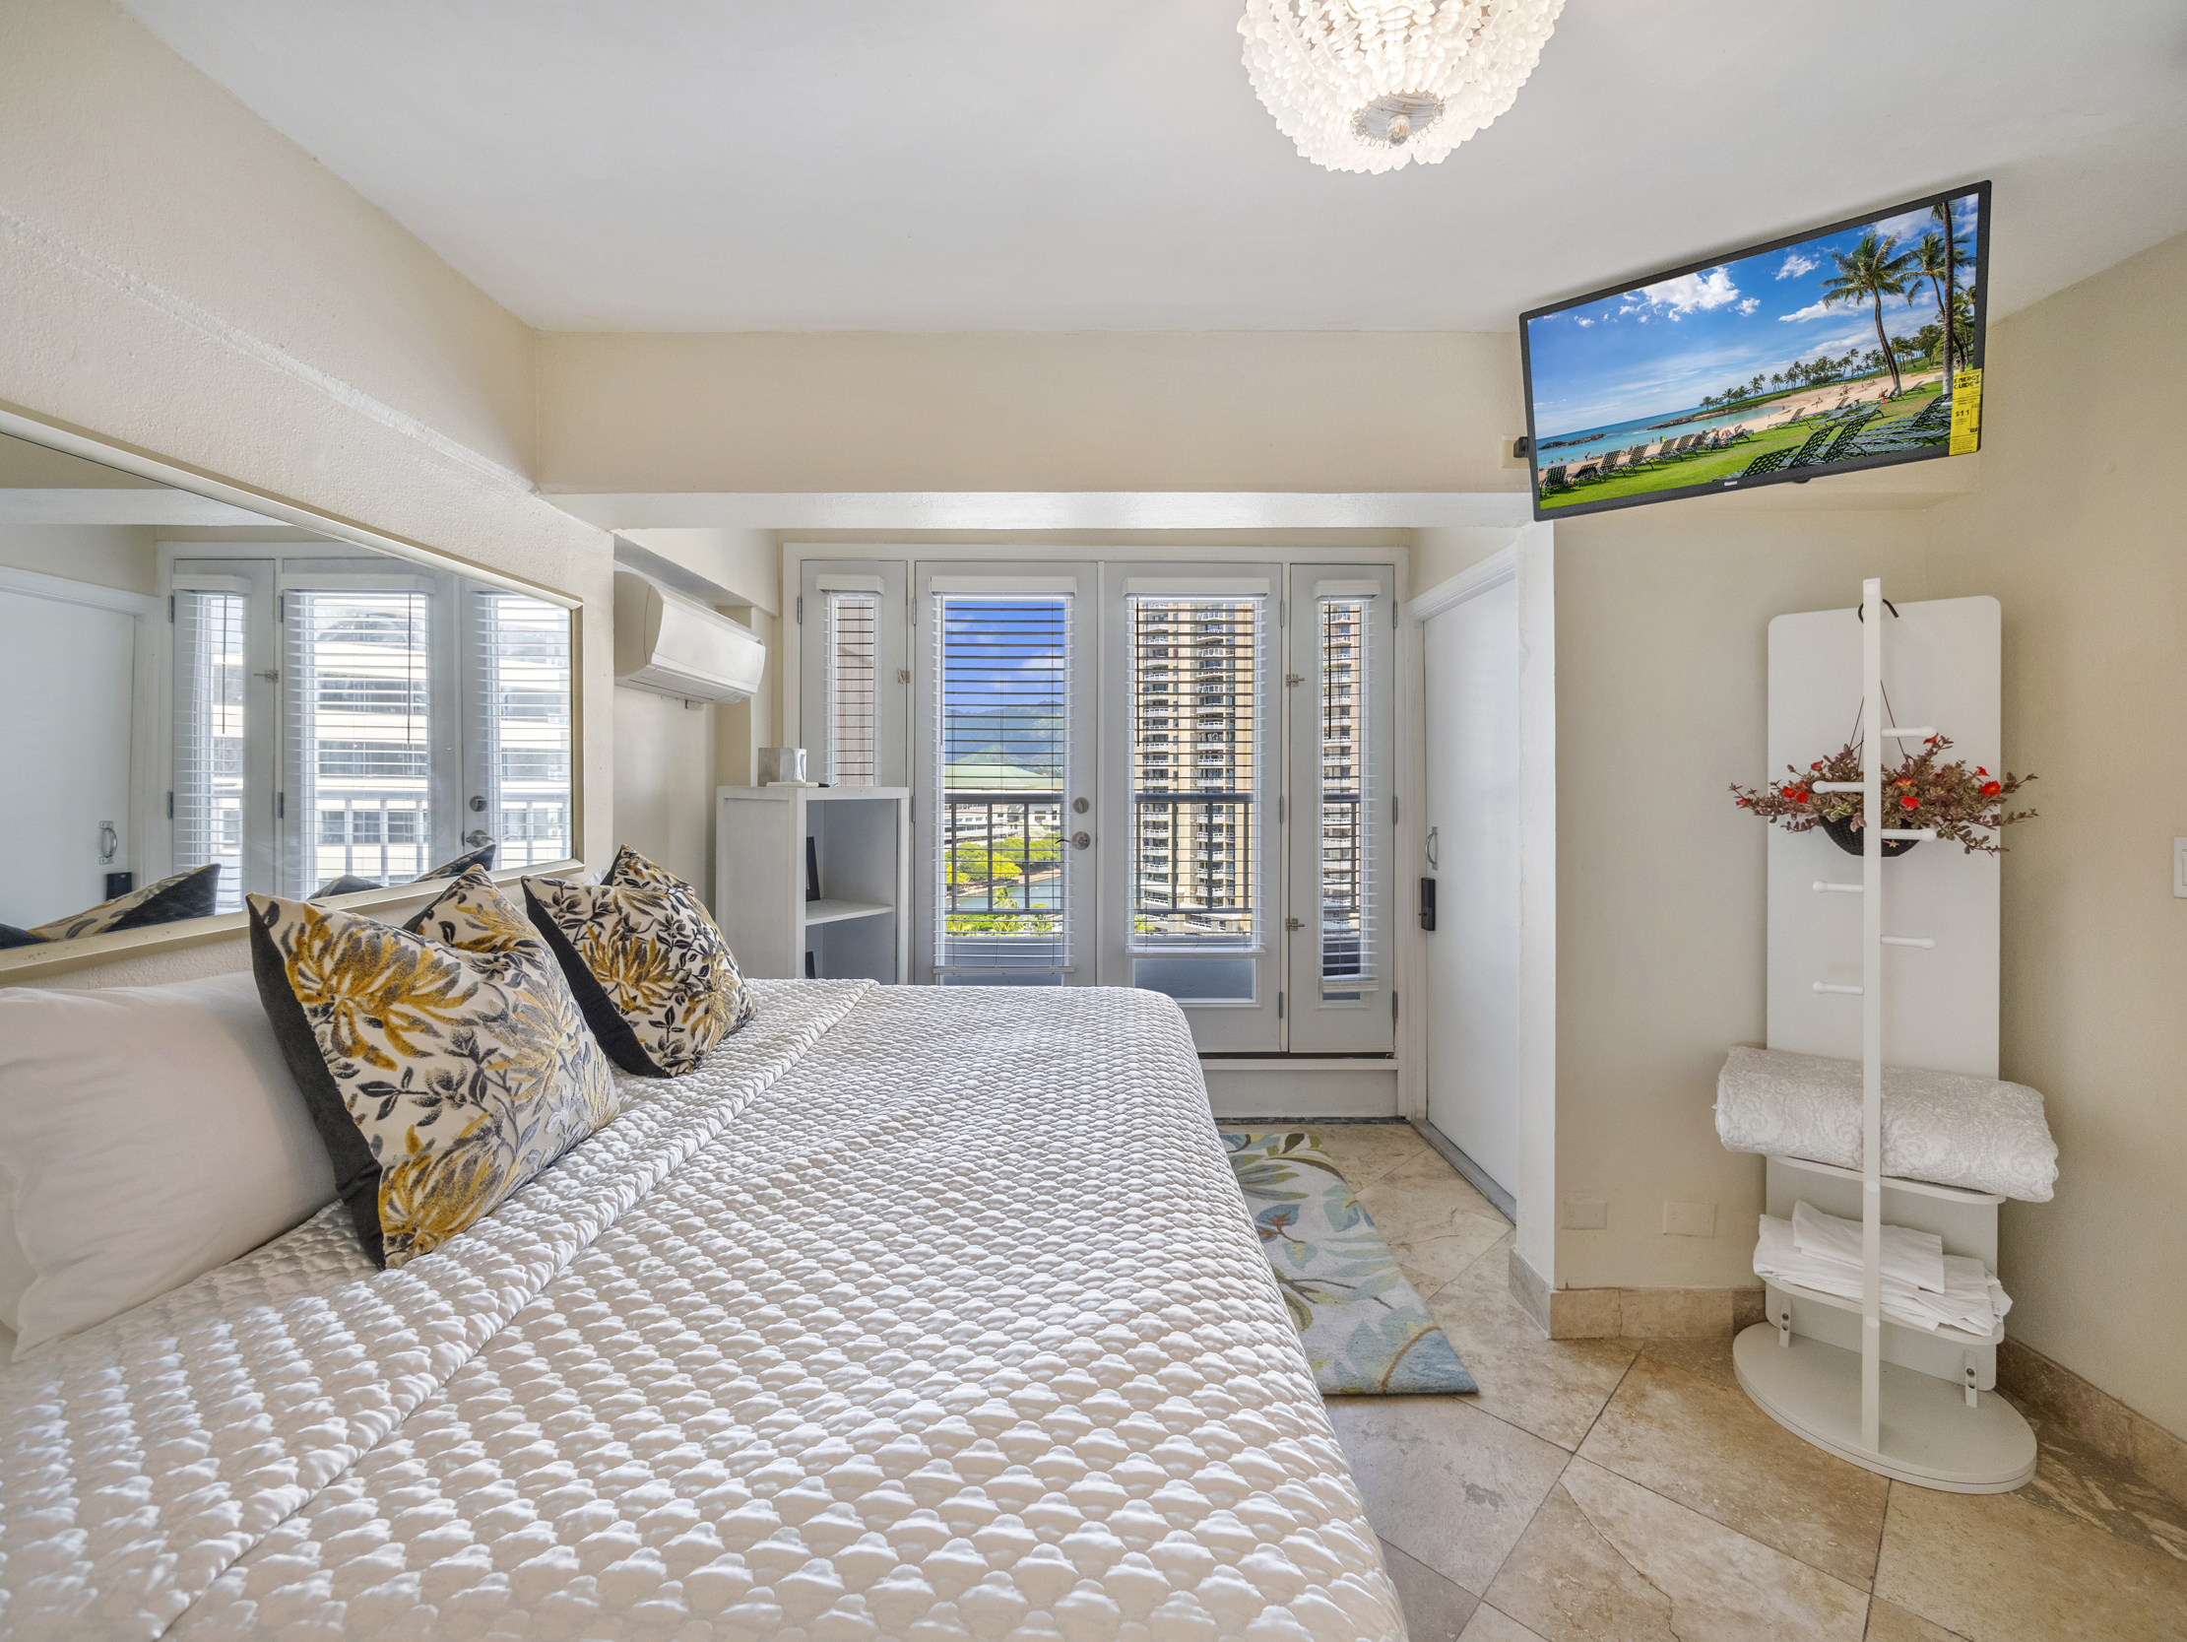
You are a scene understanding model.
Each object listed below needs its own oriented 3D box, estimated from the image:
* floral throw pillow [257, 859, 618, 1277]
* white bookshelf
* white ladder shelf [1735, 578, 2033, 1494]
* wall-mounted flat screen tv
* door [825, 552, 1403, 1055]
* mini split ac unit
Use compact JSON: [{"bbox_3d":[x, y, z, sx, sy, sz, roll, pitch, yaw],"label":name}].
[{"bbox_3d":[-0.955,0.309,1.320,0.170,0.480,0.490,-24,2,-1],"label":"floral throw pillow"},{"bbox_3d":[-0.995,0.560,3.178,0.415,1.350,0.515,1,2,32],"label":"white bookshelf"},{"bbox_3d":[1.722,0.408,1.930,0.490,1.800,0.410,1,2,35],"label":"white ladder shelf"},{"bbox_3d":[1.288,-0.896,1.792,0.730,0.435,0.070,-1,17,36],"label":"wall-mounted flat screen tv"},{"bbox_3d":[0.018,-0.050,3.660,2.460,2.050,0.080,0,2,-1],"label":"door"},{"bbox_3d":[-1.345,-0.560,2.930,0.215,0.295,0.810,0,2,-1],"label":"mini split ac unit"}]

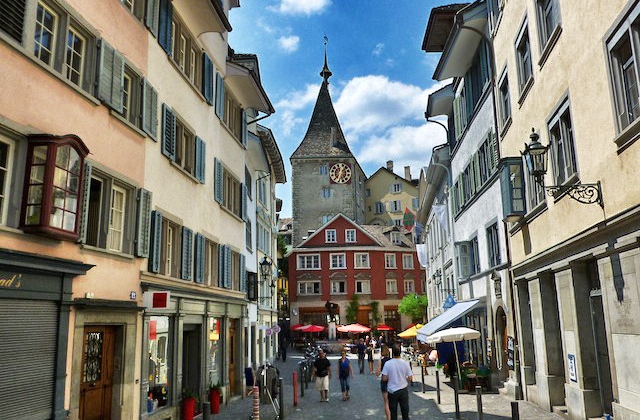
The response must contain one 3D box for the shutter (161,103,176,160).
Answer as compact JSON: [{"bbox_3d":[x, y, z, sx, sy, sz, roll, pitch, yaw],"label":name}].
[{"bbox_3d":[-3.792,-1.933,13.072,0.080,1.274,0.779,-3,-12,7],"label":"shutter"}]

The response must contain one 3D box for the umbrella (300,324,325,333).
[{"bbox_3d":[-0.779,11.709,46.777,2.600,2.600,2.600,-1,-12,0],"label":"umbrella"}]

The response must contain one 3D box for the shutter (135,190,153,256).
[{"bbox_3d":[-3.667,0.268,10.794,0.060,1.360,0.540,-3,-12,9],"label":"shutter"}]

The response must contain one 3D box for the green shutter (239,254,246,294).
[{"bbox_3d":[-2.869,2.398,19.394,0.080,1.351,0.659,-3,-12,7],"label":"green shutter"}]

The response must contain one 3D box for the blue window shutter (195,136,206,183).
[{"bbox_3d":[-3.513,-1.462,15.316,0.080,1.235,0.776,-3,-12,7],"label":"blue window shutter"}]

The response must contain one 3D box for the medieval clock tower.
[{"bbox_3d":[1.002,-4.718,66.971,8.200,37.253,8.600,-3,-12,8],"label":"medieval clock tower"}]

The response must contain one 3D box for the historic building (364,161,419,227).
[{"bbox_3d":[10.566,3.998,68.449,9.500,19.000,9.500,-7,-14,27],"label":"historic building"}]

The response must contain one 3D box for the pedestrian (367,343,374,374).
[{"bbox_3d":[2.604,7.710,26.976,0.470,1.650,0.360,-2,-12,6],"label":"pedestrian"}]

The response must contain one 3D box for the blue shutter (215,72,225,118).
[{"bbox_3d":[-3.059,-3.471,15.831,0.060,1.350,0.620,-3,-12,9],"label":"blue shutter"}]

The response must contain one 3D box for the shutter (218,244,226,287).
[{"bbox_3d":[-3.350,1.952,17.882,0.070,1.420,0.700,-3,-12,6],"label":"shutter"}]

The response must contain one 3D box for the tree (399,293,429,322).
[{"bbox_3d":[8.367,10.397,46.532,3.000,5.000,3.000,-1,-12,0],"label":"tree"}]

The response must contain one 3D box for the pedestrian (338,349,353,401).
[{"bbox_3d":[0.828,5.504,17.350,0.480,1.670,0.360,-2,-12,3],"label":"pedestrian"}]

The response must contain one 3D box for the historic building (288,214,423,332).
[{"bbox_3d":[3.357,8.639,59.693,15.000,13.450,10.500,1,-12,-10],"label":"historic building"}]

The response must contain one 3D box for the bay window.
[{"bbox_3d":[-4.409,-0.357,8.664,0.460,1.780,1.030,-3,-12,8],"label":"bay window"}]

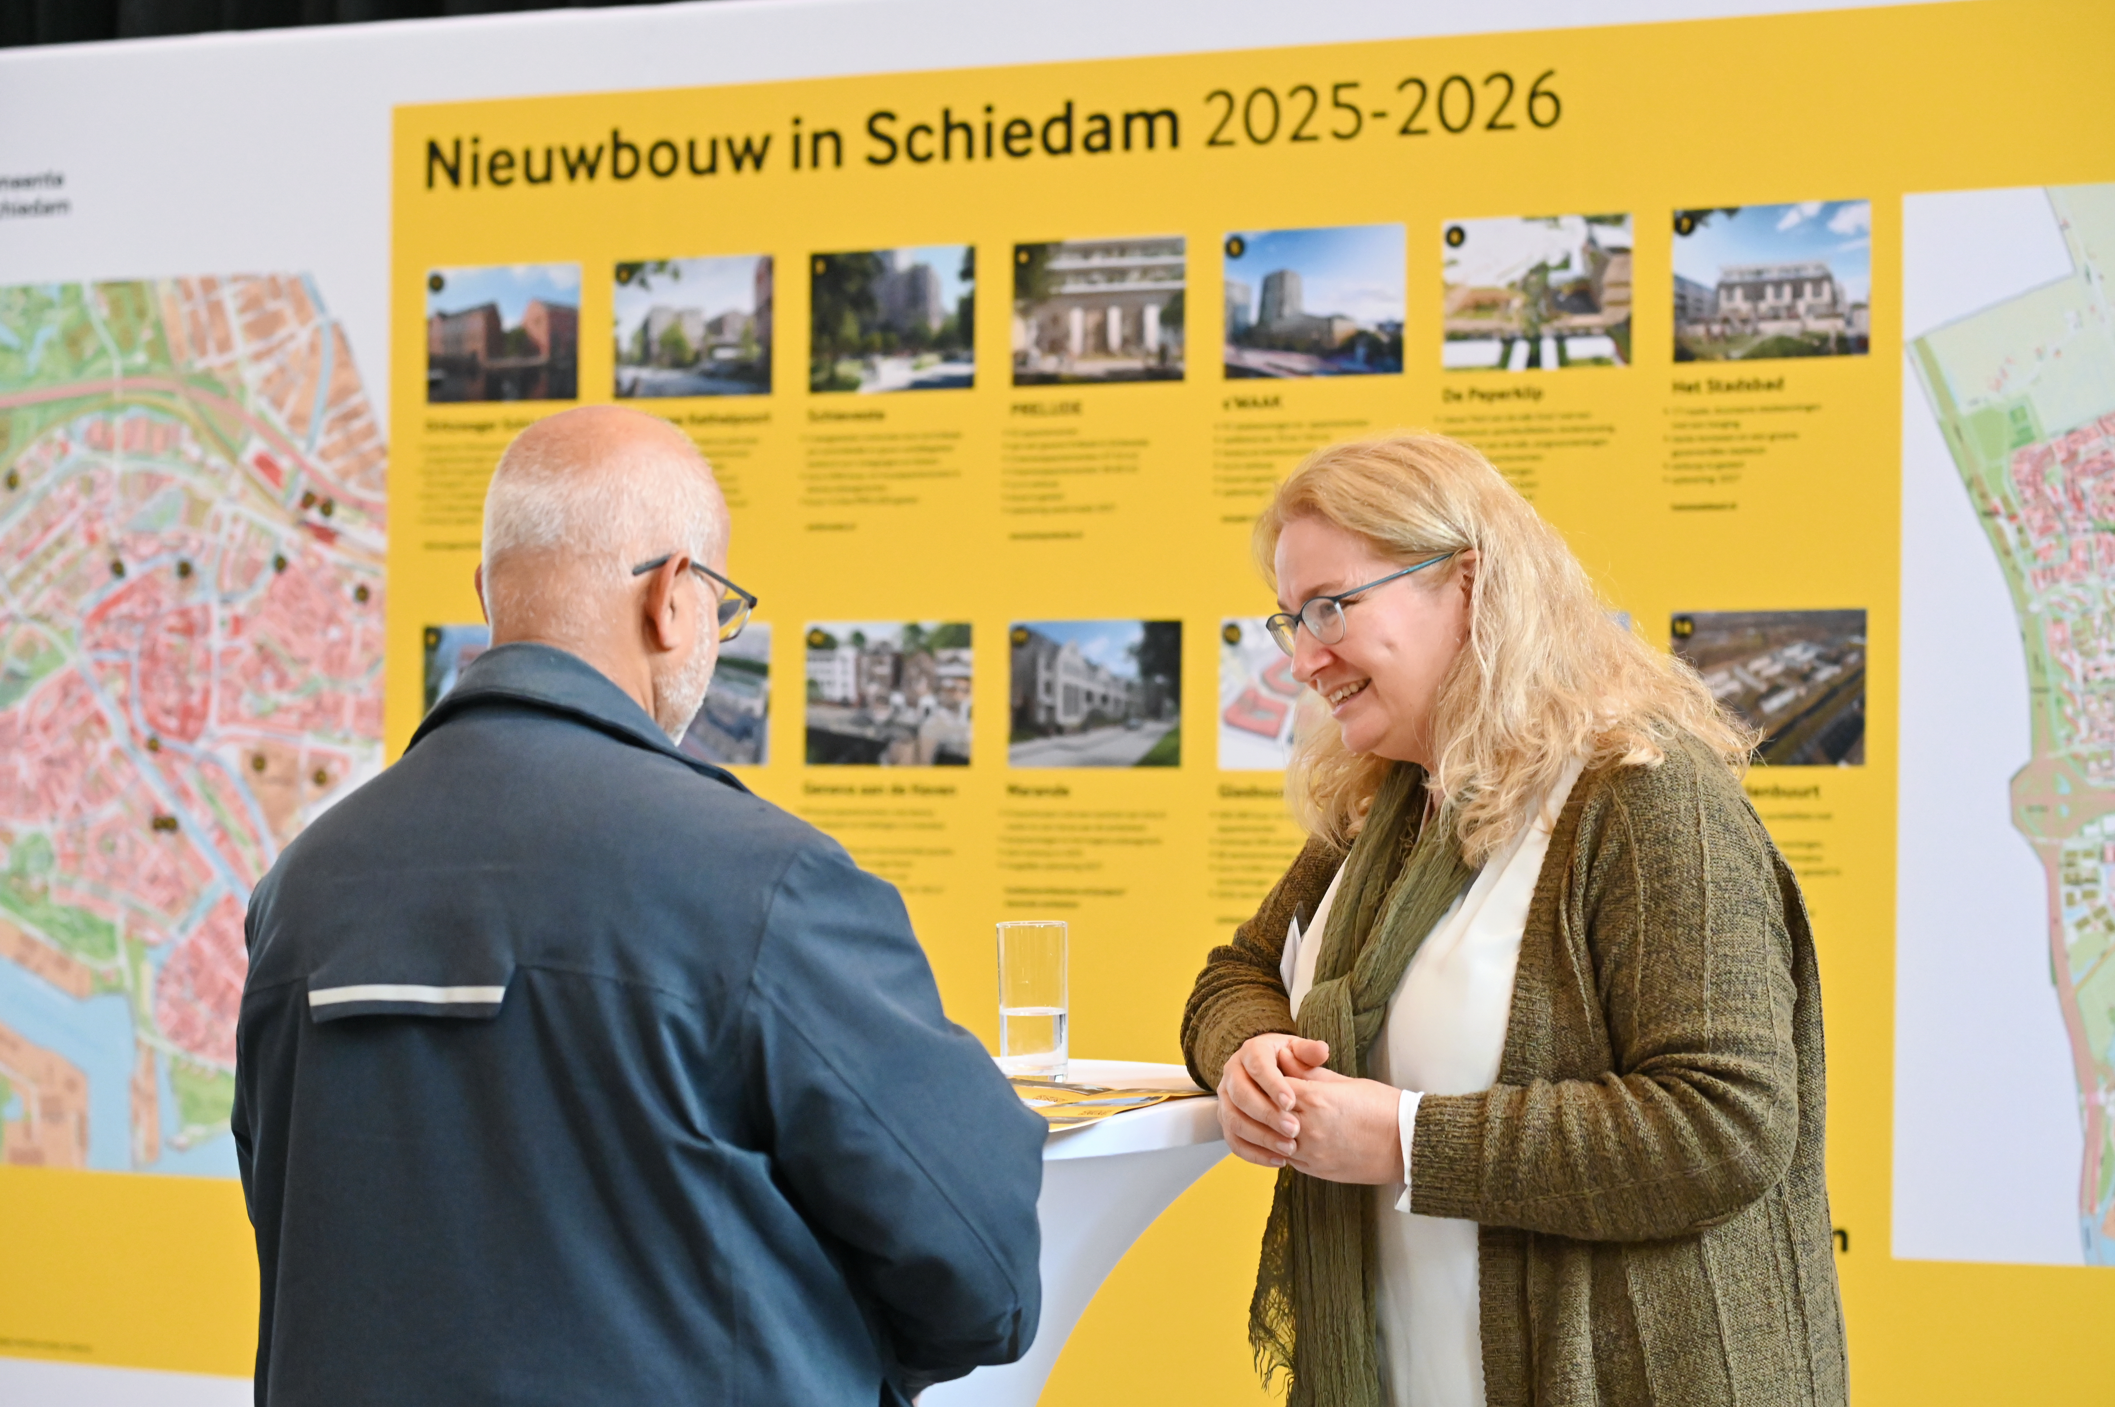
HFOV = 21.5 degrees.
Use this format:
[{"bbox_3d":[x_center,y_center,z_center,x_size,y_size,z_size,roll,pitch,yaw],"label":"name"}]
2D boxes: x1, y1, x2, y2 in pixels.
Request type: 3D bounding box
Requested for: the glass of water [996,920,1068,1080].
[{"bbox_3d":[-0.020,0.240,4.480,0.058,0.125,0.058,-1,2,0],"label":"glass of water"}]

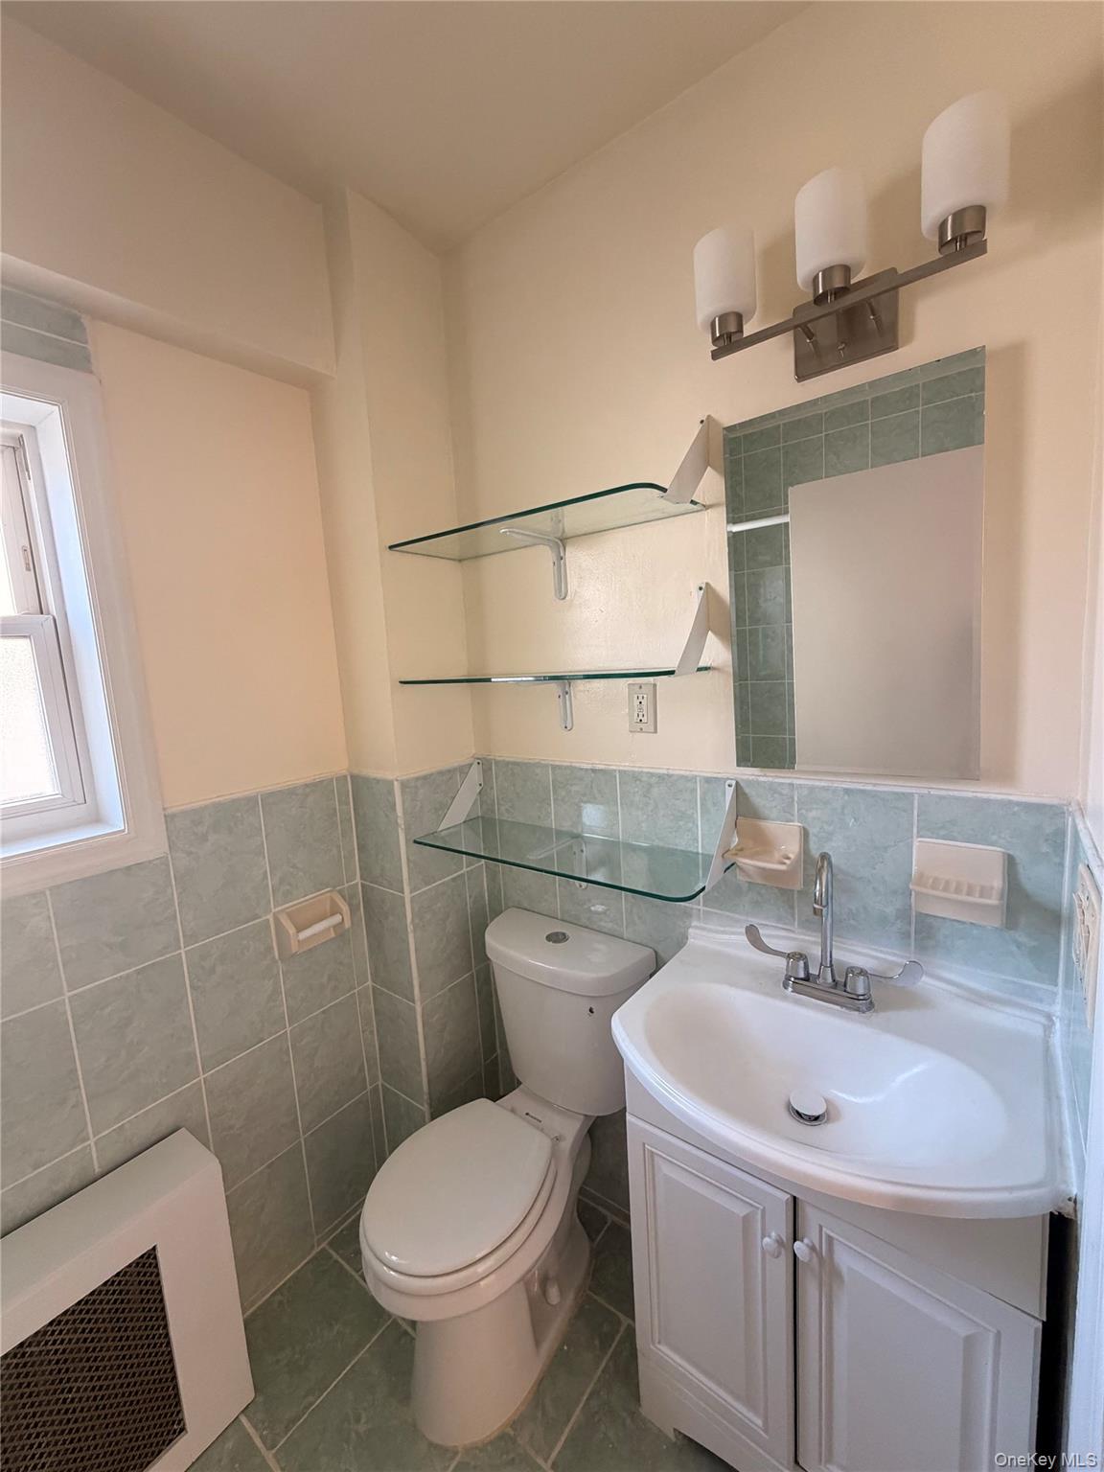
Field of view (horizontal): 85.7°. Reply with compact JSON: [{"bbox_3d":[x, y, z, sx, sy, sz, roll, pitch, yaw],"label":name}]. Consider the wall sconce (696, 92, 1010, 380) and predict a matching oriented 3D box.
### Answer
[{"bbox_3d":[0.456,-0.738,0.957,0.445,0.220,0.149,2,9,38],"label":"wall sconce"}]

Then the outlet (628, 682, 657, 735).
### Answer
[{"bbox_3d":[0.205,-0.063,1.352,0.070,0.115,0.012,2,9,38],"label":"outlet"}]

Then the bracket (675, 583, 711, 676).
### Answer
[{"bbox_3d":[0.268,-0.215,1.184,0.026,0.182,0.159,2,9,38],"label":"bracket"}]

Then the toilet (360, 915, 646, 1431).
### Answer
[{"bbox_3d":[-0.103,0.932,1.328,0.438,0.803,0.652,2,9,38],"label":"toilet"}]

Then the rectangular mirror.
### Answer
[{"bbox_3d":[0.520,-0.261,1.063,0.404,0.659,0.027,2,9,38],"label":"rectangular mirror"}]

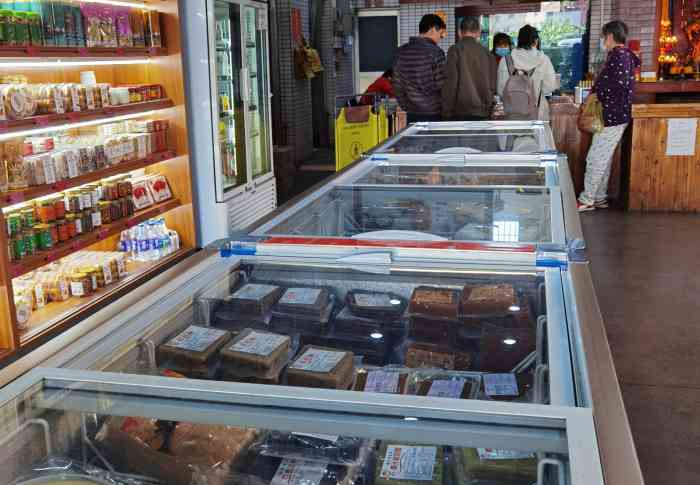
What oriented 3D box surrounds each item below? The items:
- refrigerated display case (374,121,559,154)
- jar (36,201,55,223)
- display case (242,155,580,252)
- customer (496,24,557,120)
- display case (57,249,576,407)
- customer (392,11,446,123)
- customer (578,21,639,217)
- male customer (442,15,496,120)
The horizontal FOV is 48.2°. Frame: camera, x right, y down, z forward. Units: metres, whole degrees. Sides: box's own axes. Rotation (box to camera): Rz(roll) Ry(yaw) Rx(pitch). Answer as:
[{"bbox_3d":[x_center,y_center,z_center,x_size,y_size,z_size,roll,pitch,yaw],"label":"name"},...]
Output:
[{"bbox_3d":[0.743,-0.220,4.786,0.950,0.860,1.852,2,14,13],"label":"refrigerated display case"},{"bbox_3d":[-1.480,-0.151,3.800,0.080,0.100,0.080,-1,13,0],"label":"jar"},{"bbox_3d":[0.345,0.208,3.016,0.955,0.860,1.762,2,14,13],"label":"display case"},{"bbox_3d":[1.508,-1.067,6.723,0.480,1.580,0.380,4,14,21],"label":"customer"},{"bbox_3d":[0.014,0.531,1.643,0.945,0.880,0.898,2,14,13],"label":"display case"},{"bbox_3d":[0.650,-1.142,6.909,0.470,1.680,0.300,7,15,30],"label":"customer"},{"bbox_3d":[2.202,-1.071,6.694,0.440,1.570,0.440,6,15,28],"label":"customer"},{"bbox_3d":[1.047,-1.130,6.817,0.480,1.680,0.300,3,14,18],"label":"male customer"}]

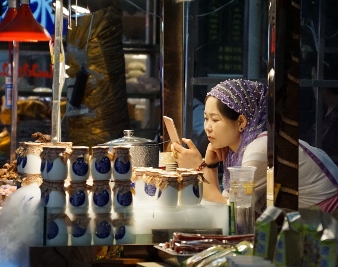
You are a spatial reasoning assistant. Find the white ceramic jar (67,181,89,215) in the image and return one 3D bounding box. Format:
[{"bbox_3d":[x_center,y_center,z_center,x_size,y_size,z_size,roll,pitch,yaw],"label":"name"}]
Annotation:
[{"bbox_3d":[-0.288,0.206,6.400,0.066,0.107,0.066,1,4,0],"label":"white ceramic jar"}]

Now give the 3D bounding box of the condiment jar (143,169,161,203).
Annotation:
[{"bbox_3d":[-0.052,0.172,6.500,0.066,0.107,0.066,1,4,0],"label":"condiment jar"}]

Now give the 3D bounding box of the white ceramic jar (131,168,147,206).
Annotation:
[{"bbox_3d":[-0.088,0.175,6.500,0.069,0.105,0.069,0,5,0],"label":"white ceramic jar"}]

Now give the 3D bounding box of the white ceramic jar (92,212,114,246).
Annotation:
[{"bbox_3d":[-0.209,0.303,6.350,0.070,0.104,0.070,0,5,0],"label":"white ceramic jar"}]

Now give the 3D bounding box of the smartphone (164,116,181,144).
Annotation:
[{"bbox_3d":[0.018,0.013,6.700,0.010,0.146,0.072,-26,23,-20],"label":"smartphone"}]

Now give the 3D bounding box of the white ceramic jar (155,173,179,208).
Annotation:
[{"bbox_3d":[-0.003,0.182,6.400,0.070,0.105,0.070,0,5,0],"label":"white ceramic jar"}]

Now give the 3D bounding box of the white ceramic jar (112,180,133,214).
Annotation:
[{"bbox_3d":[-0.147,0.201,6.350,0.069,0.105,0.069,0,5,0],"label":"white ceramic jar"}]

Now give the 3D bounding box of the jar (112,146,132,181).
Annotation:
[{"bbox_3d":[-0.148,0.096,6.360,0.067,0.105,0.067,0,5,0],"label":"jar"}]

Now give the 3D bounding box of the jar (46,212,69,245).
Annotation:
[{"bbox_3d":[-0.356,0.305,6.350,0.072,0.106,0.072,0,5,0],"label":"jar"}]

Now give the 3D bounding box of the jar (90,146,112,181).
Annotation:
[{"bbox_3d":[-0.215,0.098,6.400,0.066,0.107,0.066,1,4,0],"label":"jar"}]

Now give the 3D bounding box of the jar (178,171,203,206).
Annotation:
[{"bbox_3d":[0.067,0.180,6.400,0.066,0.107,0.066,2,4,20],"label":"jar"}]

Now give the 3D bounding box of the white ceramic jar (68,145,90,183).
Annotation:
[{"bbox_3d":[-0.284,0.099,6.400,0.066,0.107,0.066,1,4,0],"label":"white ceramic jar"}]

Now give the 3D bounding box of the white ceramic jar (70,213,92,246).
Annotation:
[{"bbox_3d":[-0.280,0.305,6.350,0.070,0.105,0.070,0,5,0],"label":"white ceramic jar"}]

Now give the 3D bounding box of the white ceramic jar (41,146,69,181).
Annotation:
[{"bbox_3d":[-0.361,0.096,6.360,0.079,0.106,0.079,0,5,0],"label":"white ceramic jar"}]

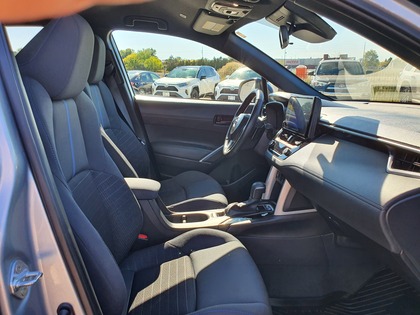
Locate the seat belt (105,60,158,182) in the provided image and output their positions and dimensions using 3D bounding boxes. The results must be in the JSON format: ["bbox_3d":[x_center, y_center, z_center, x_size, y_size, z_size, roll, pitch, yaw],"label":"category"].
[{"bbox_3d":[-0.424,-0.192,1.796,0.100,0.740,0.110,-19,16,-1],"label":"seat belt"}]

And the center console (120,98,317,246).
[{"bbox_3d":[0.006,0.057,1.242,0.830,0.590,0.270,-2,15,-6],"label":"center console"}]

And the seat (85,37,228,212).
[{"bbox_3d":[-0.280,-0.071,1.552,0.770,1.000,0.530,-2,15,-6],"label":"seat"}]

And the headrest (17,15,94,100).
[{"bbox_3d":[-0.334,-0.232,0.755,0.130,0.200,0.260,-2,15,-6],"label":"headrest"}]

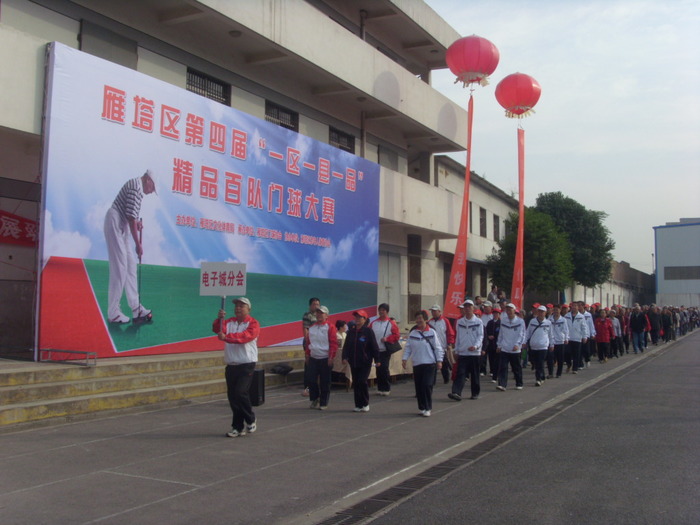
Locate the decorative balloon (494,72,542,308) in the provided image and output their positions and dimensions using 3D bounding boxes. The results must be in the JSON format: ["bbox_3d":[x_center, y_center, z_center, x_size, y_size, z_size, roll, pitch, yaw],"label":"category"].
[{"bbox_3d":[7.129,-2.930,30.800,1.970,10.154,1.950,0,-4,14],"label":"decorative balloon"}]

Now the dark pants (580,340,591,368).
[{"bbox_3d":[6.359,2.435,19.700,0.380,0.837,0.360,-1,-4,26],"label":"dark pants"}]

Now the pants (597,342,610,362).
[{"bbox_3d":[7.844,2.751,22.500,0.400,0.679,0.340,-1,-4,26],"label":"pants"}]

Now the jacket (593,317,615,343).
[{"bbox_3d":[7.844,2.083,22.500,0.600,0.777,0.360,-1,-4,26],"label":"jacket"}]

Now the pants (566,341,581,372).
[{"bbox_3d":[5.656,2.351,18.400,0.380,0.832,0.380,-1,-4,26],"label":"pants"}]

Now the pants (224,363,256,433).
[{"bbox_3d":[-1.362,1.672,9.100,0.370,0.879,0.370,-2,-4,30],"label":"pants"}]

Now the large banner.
[{"bbox_3d":[-2.326,-0.724,18.705,0.250,5.830,13.037,-2,-4,29],"label":"large banner"}]

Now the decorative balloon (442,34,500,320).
[{"bbox_3d":[4.289,-3.010,25.700,1.930,10.023,1.900,0,-4,11],"label":"decorative balloon"}]

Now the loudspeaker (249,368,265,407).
[{"bbox_3d":[-1.625,2.044,12.036,0.350,0.600,0.380,0,-4,12],"label":"loudspeaker"}]

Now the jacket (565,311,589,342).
[{"bbox_3d":[5.712,1.638,18.400,0.600,0.757,0.360,-1,-4,26],"label":"jacket"}]

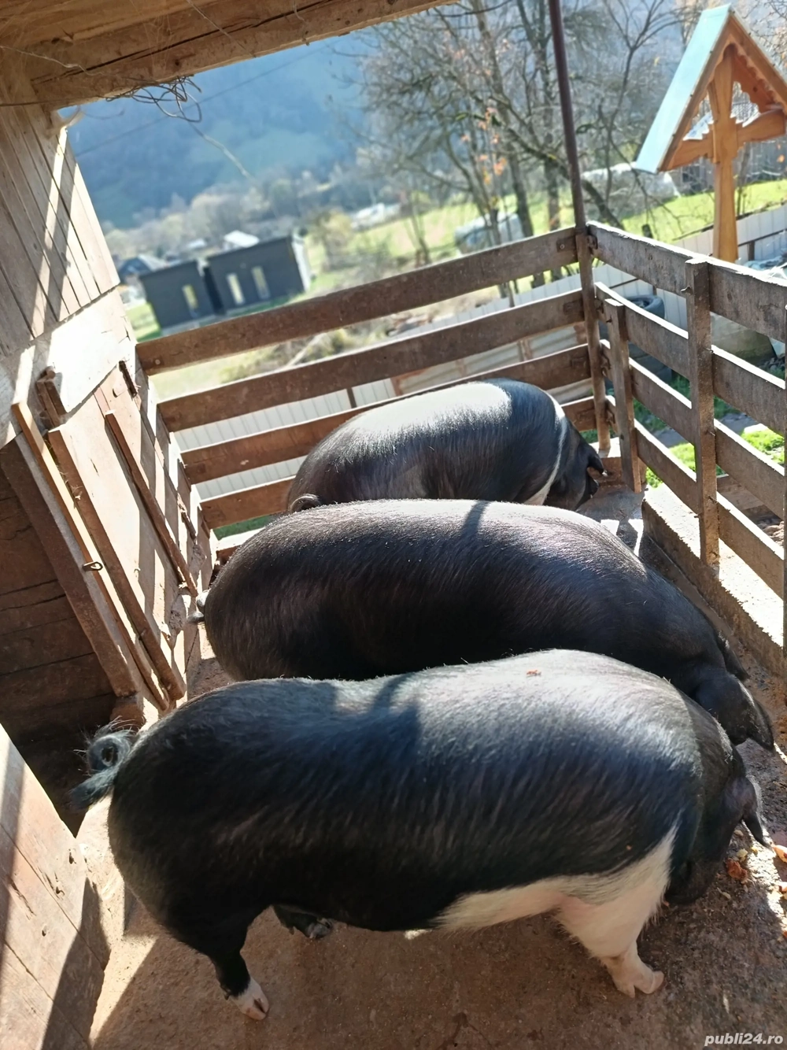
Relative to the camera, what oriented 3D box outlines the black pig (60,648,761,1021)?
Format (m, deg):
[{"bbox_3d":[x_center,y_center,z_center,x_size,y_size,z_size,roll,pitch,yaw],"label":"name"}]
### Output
[{"bbox_3d":[0.070,0.617,1.454,1.328,0.760,0.448,-10,28,11],"label":"black pig"}]

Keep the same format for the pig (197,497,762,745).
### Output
[{"bbox_3d":[0.165,0.302,1.974,1.504,0.768,0.464,-3,30,23],"label":"pig"}]

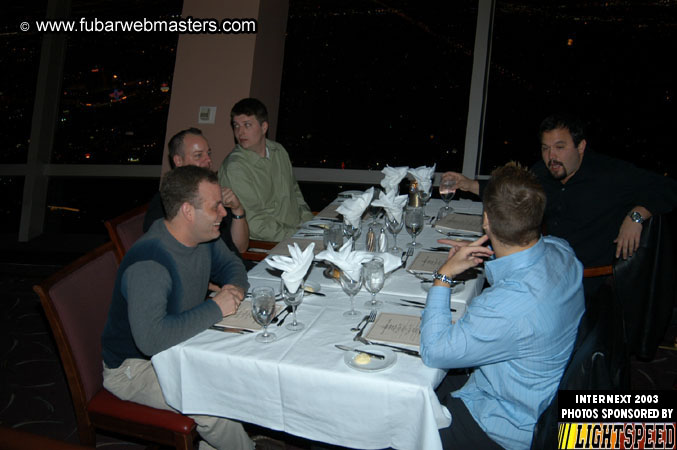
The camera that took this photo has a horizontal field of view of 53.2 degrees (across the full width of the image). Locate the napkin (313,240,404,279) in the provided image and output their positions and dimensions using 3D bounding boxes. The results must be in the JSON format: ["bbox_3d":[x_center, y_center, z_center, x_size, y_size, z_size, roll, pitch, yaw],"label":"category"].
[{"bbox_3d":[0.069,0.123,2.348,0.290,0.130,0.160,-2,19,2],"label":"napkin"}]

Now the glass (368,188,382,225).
[{"bbox_3d":[0.174,-0.083,3.224,0.079,0.170,0.079,-1,19,3],"label":"glass"}]

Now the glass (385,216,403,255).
[{"bbox_3d":[0.265,0.029,3.094,0.081,0.180,0.081,5,18,17],"label":"glass"}]

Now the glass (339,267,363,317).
[{"bbox_3d":[0.051,0.237,2.430,0.081,0.184,0.081,5,18,17],"label":"glass"}]

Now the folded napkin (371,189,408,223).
[{"bbox_3d":[0.215,-0.080,2.850,0.160,0.135,0.120,-1,19,4],"label":"folded napkin"}]

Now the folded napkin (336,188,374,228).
[{"bbox_3d":[0.074,-0.076,2.974,0.162,0.177,0.120,0,17,1],"label":"folded napkin"}]

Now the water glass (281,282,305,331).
[{"bbox_3d":[-0.148,0.260,2.252,0.076,0.178,0.076,-4,19,-4],"label":"water glass"}]

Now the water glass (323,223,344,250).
[{"bbox_3d":[-0.019,0.087,2.926,0.079,0.174,0.079,5,18,17],"label":"water glass"}]

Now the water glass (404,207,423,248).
[{"bbox_3d":[0.331,0.008,2.941,0.080,0.170,0.080,0,19,6],"label":"water glass"}]

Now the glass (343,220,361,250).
[{"bbox_3d":[0.070,0.055,3.012,0.081,0.182,0.081,5,18,17],"label":"glass"}]

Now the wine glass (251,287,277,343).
[{"bbox_3d":[-0.246,0.299,2.256,0.078,0.175,0.078,-1,17,0],"label":"wine glass"}]

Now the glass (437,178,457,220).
[{"bbox_3d":[0.548,-0.161,3.408,0.080,0.170,0.080,1,19,9],"label":"glass"}]

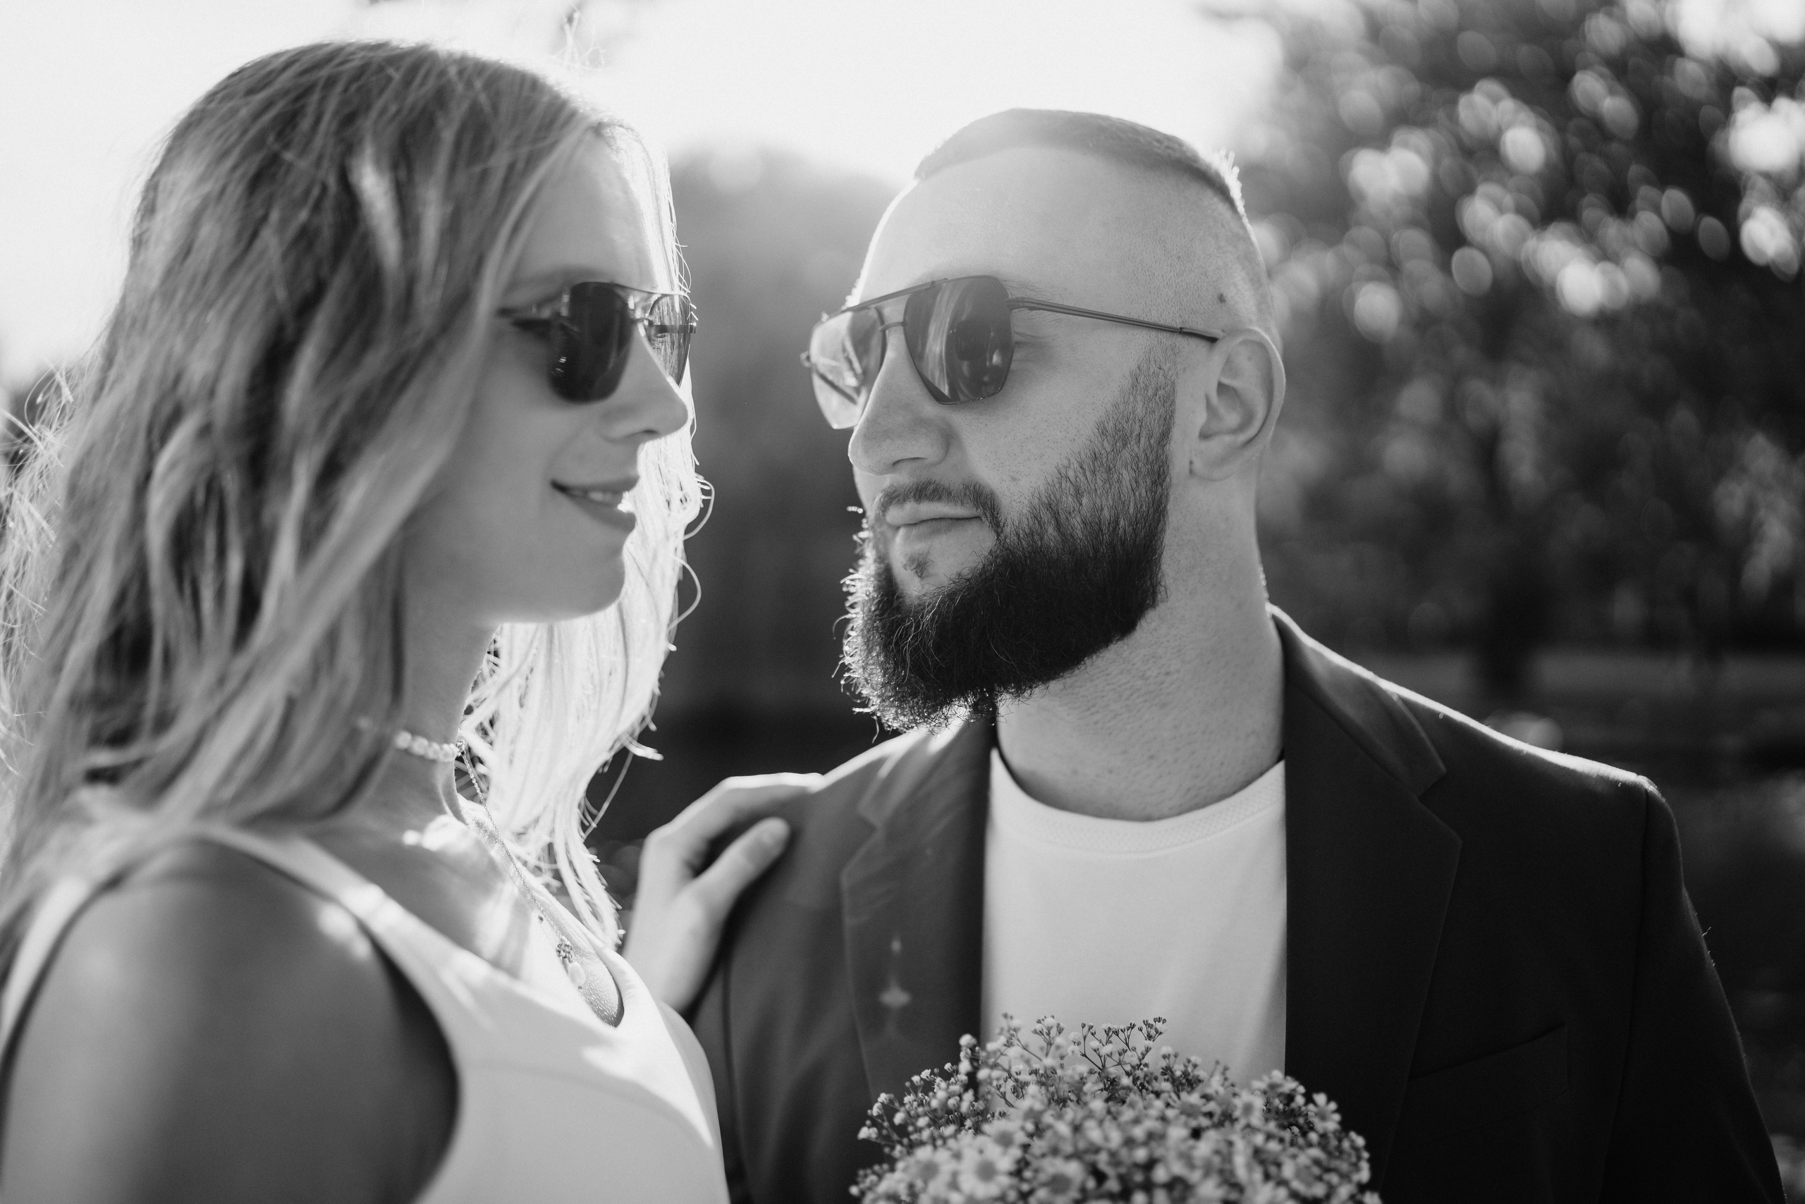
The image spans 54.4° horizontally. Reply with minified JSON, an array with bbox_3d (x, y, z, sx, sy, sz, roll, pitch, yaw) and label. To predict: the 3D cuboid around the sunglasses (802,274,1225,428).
[{"bbox_3d":[0.053,-0.098,0.738,0.146,0.050,0.142,1,-3,-36],"label":"sunglasses"}]

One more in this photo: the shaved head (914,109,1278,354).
[{"bbox_3d":[0.083,-0.134,0.761,0.185,0.150,0.158,1,-3,-36],"label":"shaved head"}]

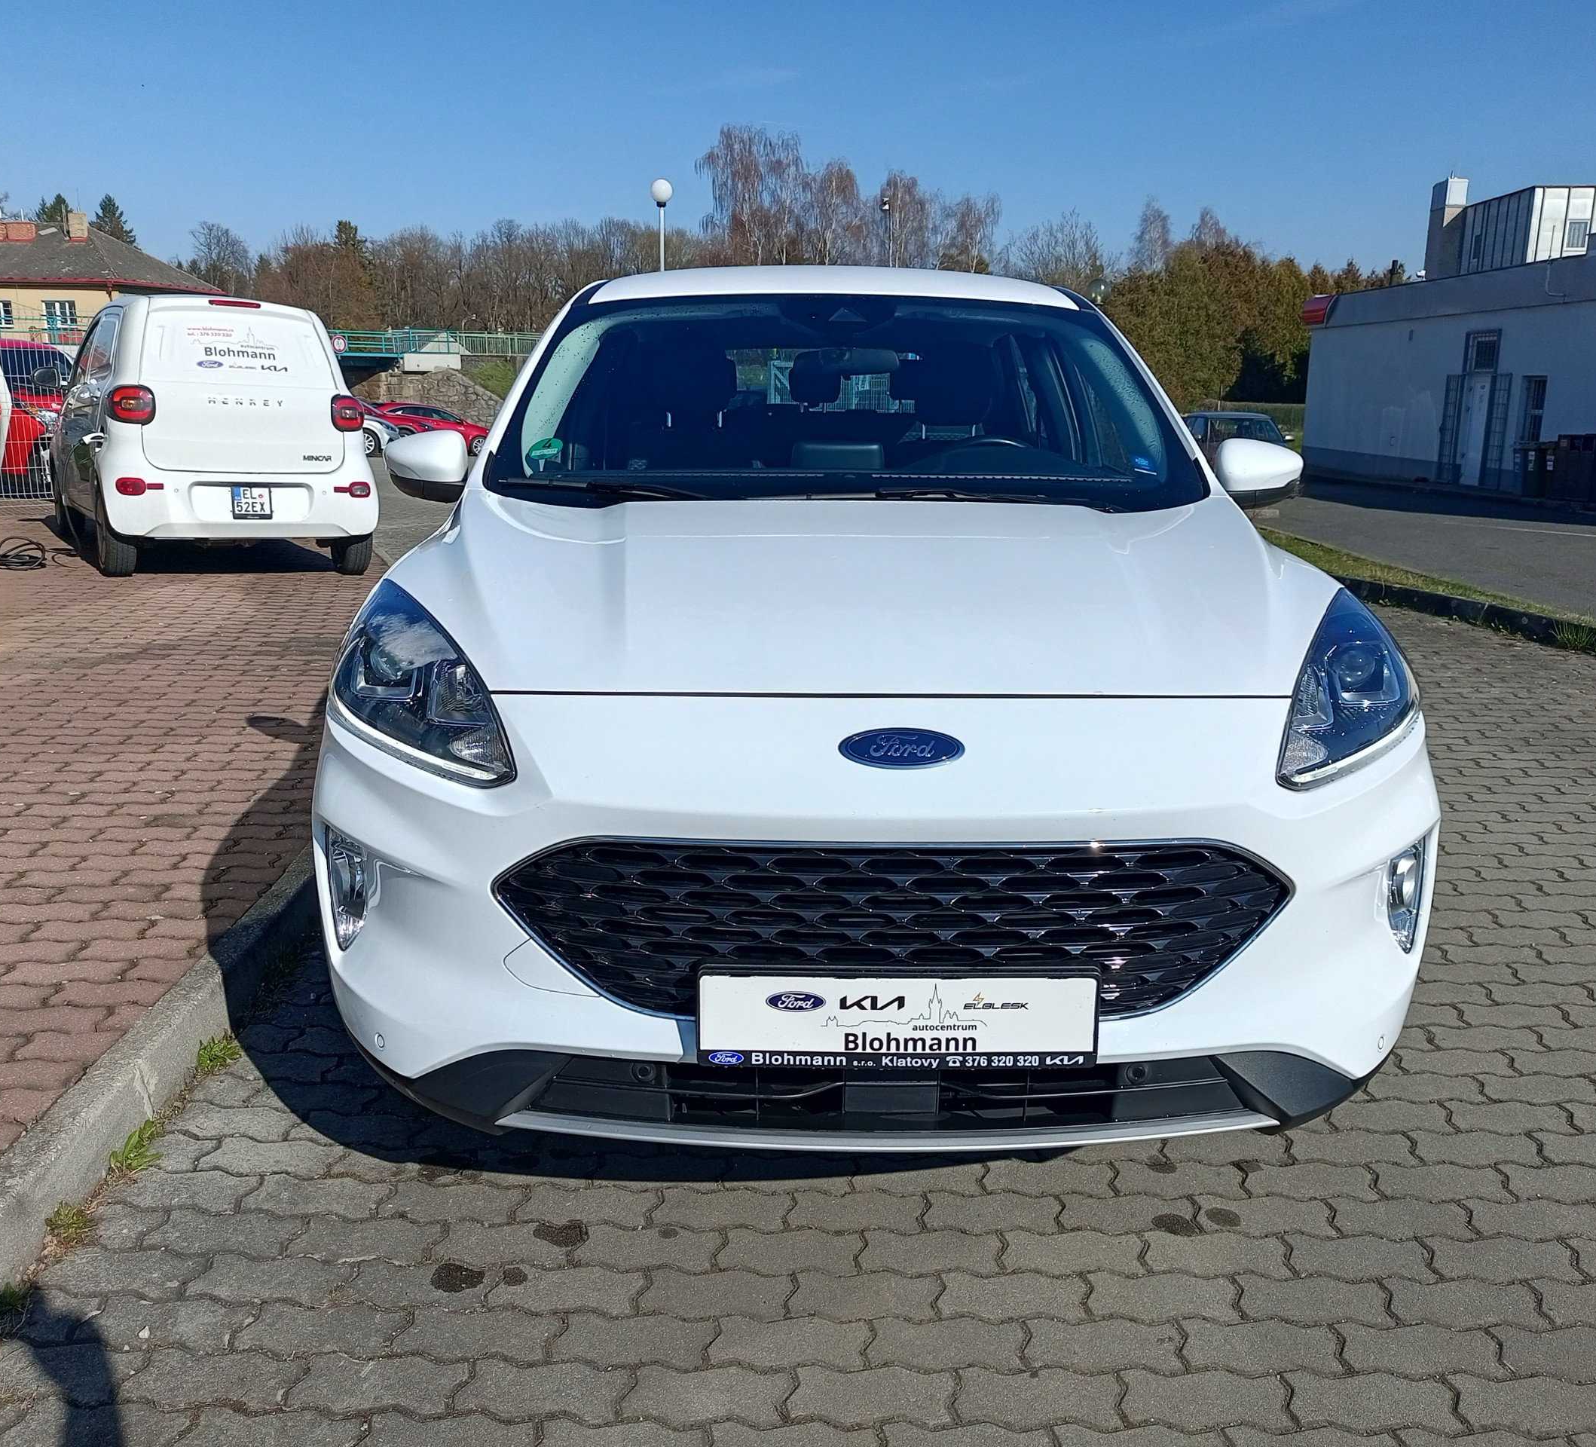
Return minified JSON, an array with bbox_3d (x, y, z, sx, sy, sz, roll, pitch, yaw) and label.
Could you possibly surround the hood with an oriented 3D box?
[{"bbox_3d":[0.128,-0.281,2.463,1.640,0.220,1.240,0,13,-1],"label":"hood"}]

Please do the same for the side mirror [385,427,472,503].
[{"bbox_3d":[-0.870,-0.612,3.310,0.230,0.180,0.150,2,13,5],"label":"side mirror"}]

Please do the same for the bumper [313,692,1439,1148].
[{"bbox_3d":[0.130,0.290,2.112,1.860,0.630,0.540,0,13,-1],"label":"bumper"}]

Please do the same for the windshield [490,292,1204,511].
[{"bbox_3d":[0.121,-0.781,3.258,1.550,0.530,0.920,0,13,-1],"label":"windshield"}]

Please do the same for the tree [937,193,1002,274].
[{"bbox_3d":[9.372,-23.859,75.660,3.700,10.500,3.700,1,13,0],"label":"tree"}]

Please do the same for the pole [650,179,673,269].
[{"bbox_3d":[-2.514,-7.321,26.084,0.400,5.400,0.400,1,13,0],"label":"pole"}]

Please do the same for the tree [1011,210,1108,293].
[{"bbox_3d":[12.818,-20.604,68.000,4.800,8.800,4.800,0,13,0],"label":"tree"}]

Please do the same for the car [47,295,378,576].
[{"bbox_3d":[-3.785,-1.882,8.907,1.470,1.570,3.000,-5,16,-31],"label":"car"}]

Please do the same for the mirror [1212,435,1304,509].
[{"bbox_3d":[1.088,-0.598,3.355,0.240,0.180,0.180,0,13,-1],"label":"mirror"}]

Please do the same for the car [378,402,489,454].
[{"bbox_3d":[-9.000,-7.690,36.500,4.350,1.470,1.800,6,14,21],"label":"car"}]

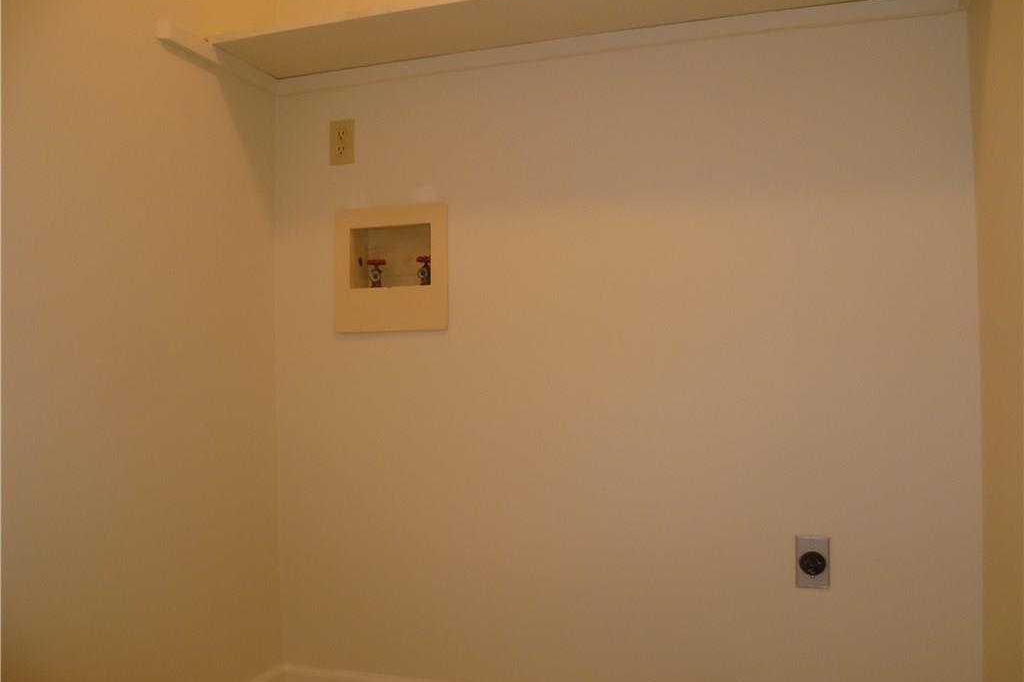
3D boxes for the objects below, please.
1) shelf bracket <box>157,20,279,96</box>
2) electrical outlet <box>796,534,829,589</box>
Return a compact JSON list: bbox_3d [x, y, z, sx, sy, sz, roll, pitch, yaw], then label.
[{"bbox_3d":[-0.691,-0.673,1.993,0.022,0.042,0.441,-1,-1,18],"label":"shelf bracket"},{"bbox_3d":[0.648,0.476,1.780,0.071,0.115,0.014,-1,-1,18],"label":"electrical outlet"}]

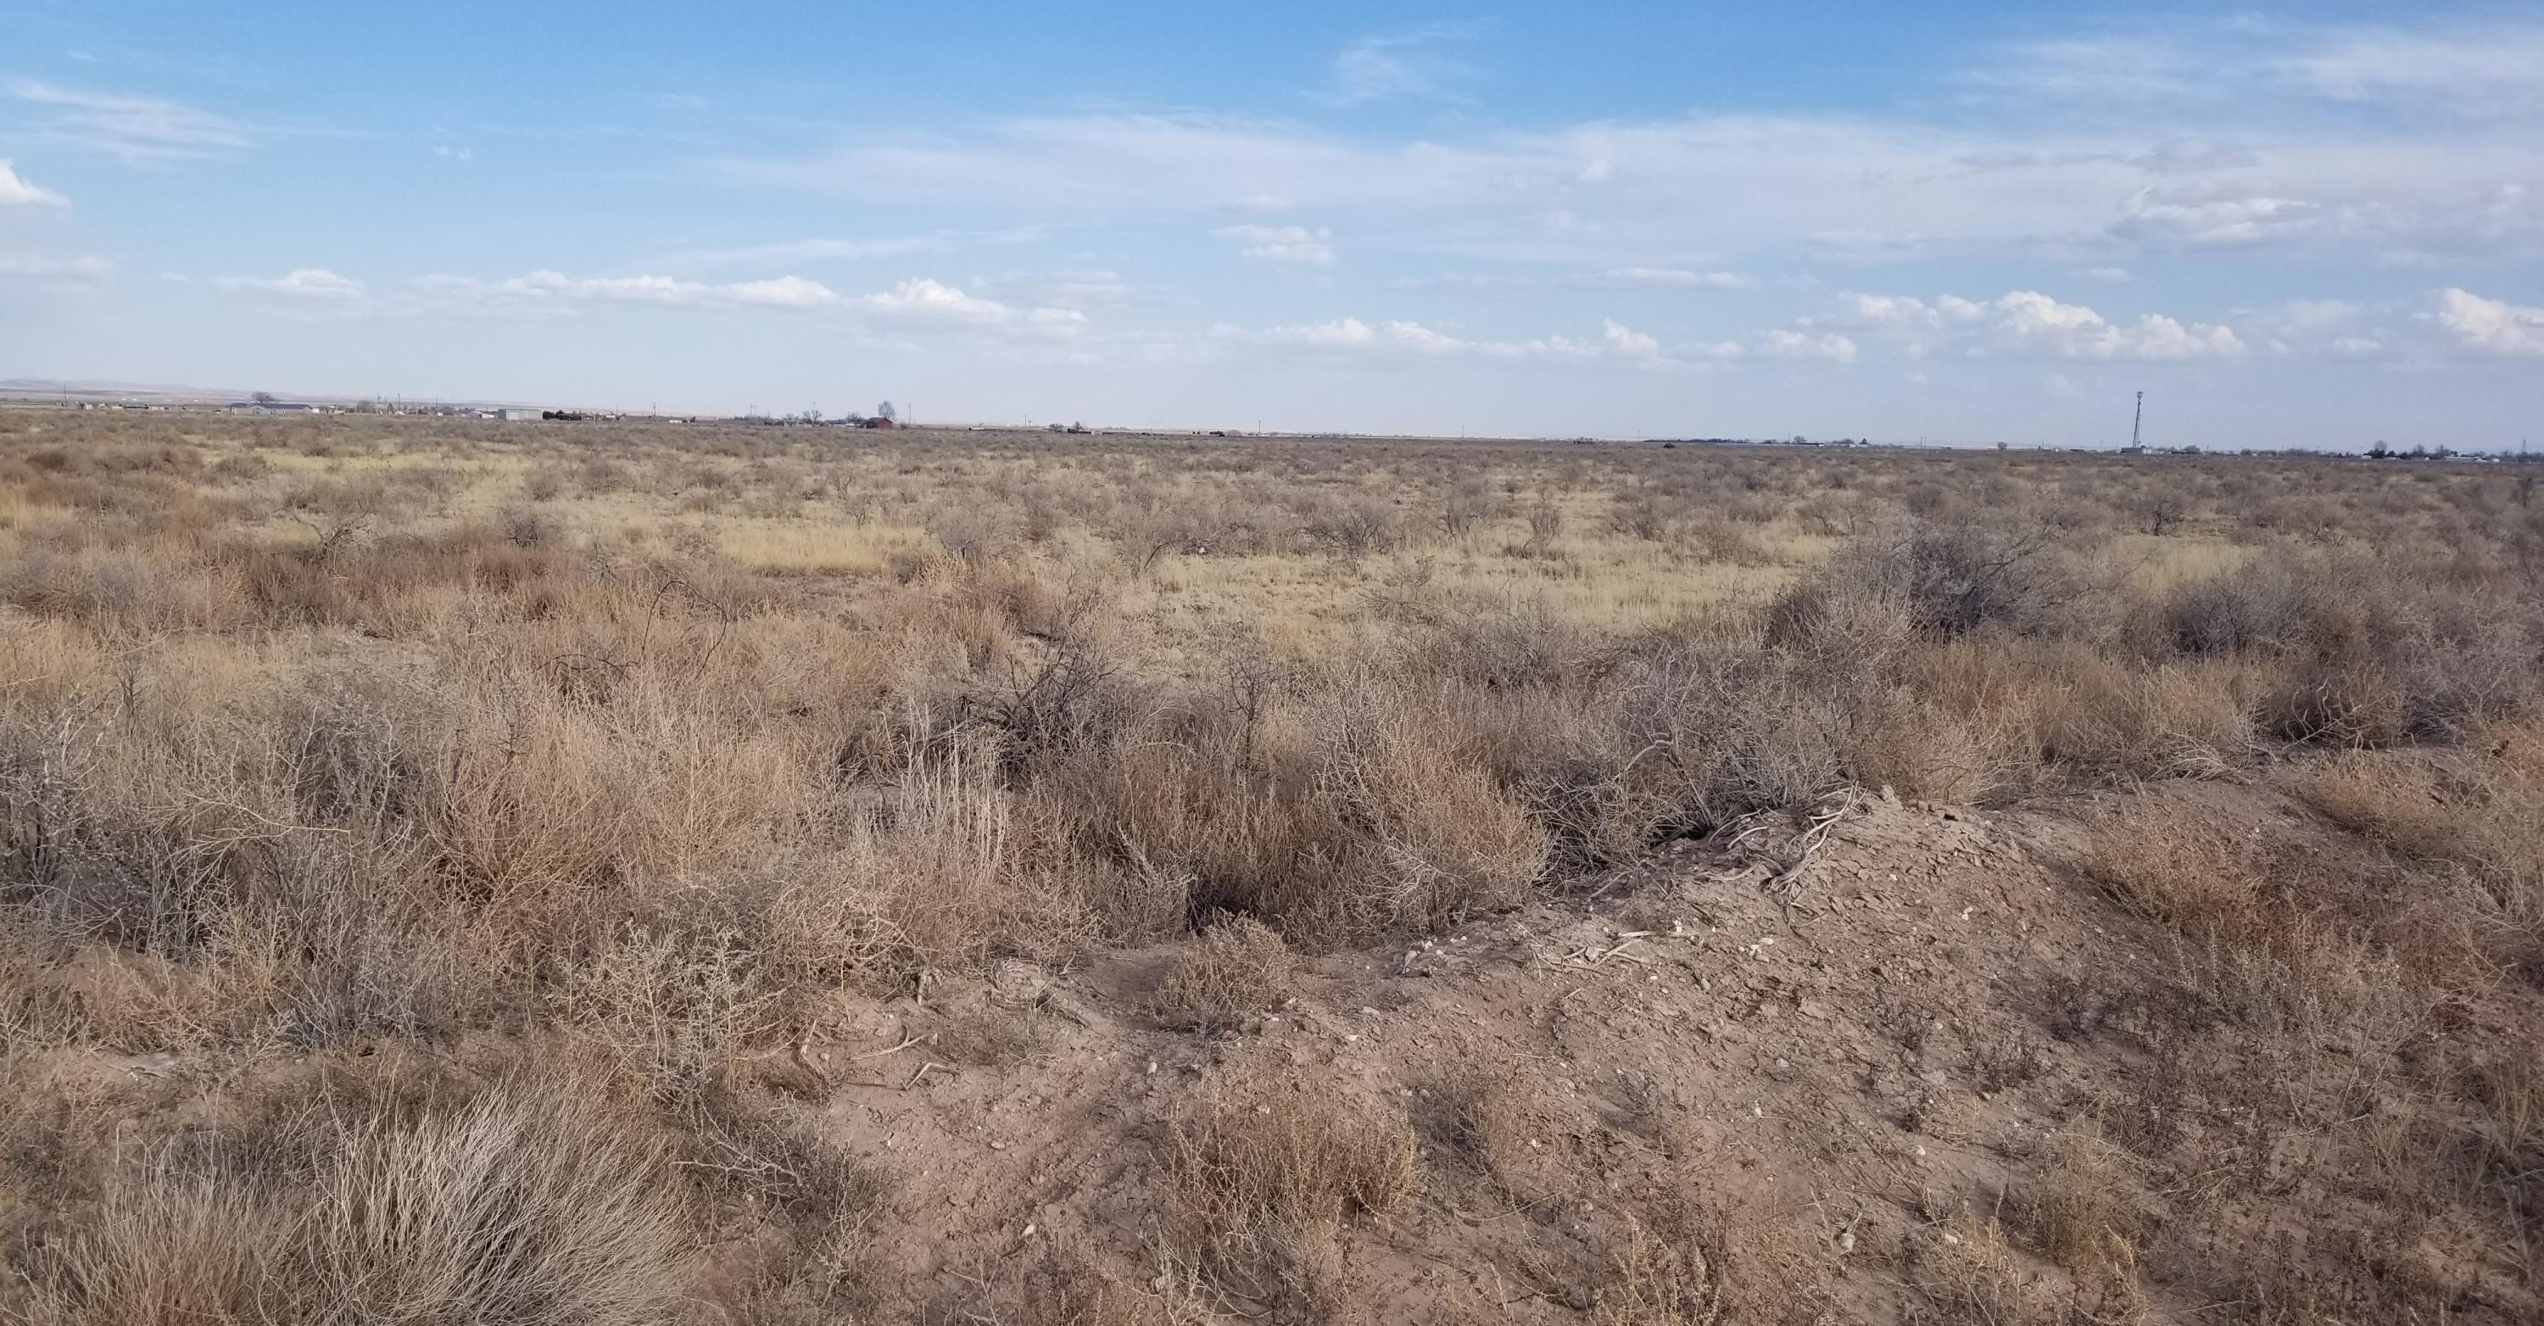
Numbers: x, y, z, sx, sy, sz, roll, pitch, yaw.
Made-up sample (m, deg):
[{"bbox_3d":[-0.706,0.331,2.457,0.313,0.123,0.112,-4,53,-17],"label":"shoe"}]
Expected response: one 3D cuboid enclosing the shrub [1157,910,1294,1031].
[{"bbox_3d":[-0.111,0.742,4.600,0.329,0.252,0.302,1,7,0],"label":"shrub"}]

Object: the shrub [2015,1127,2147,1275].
[{"bbox_3d":[1.501,1.000,3.550,0.206,0.249,0.195,1,7,0],"label":"shrub"}]

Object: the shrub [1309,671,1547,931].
[{"bbox_3d":[0.453,0.401,5.650,0.678,0.719,0.610,1,7,0],"label":"shrub"}]

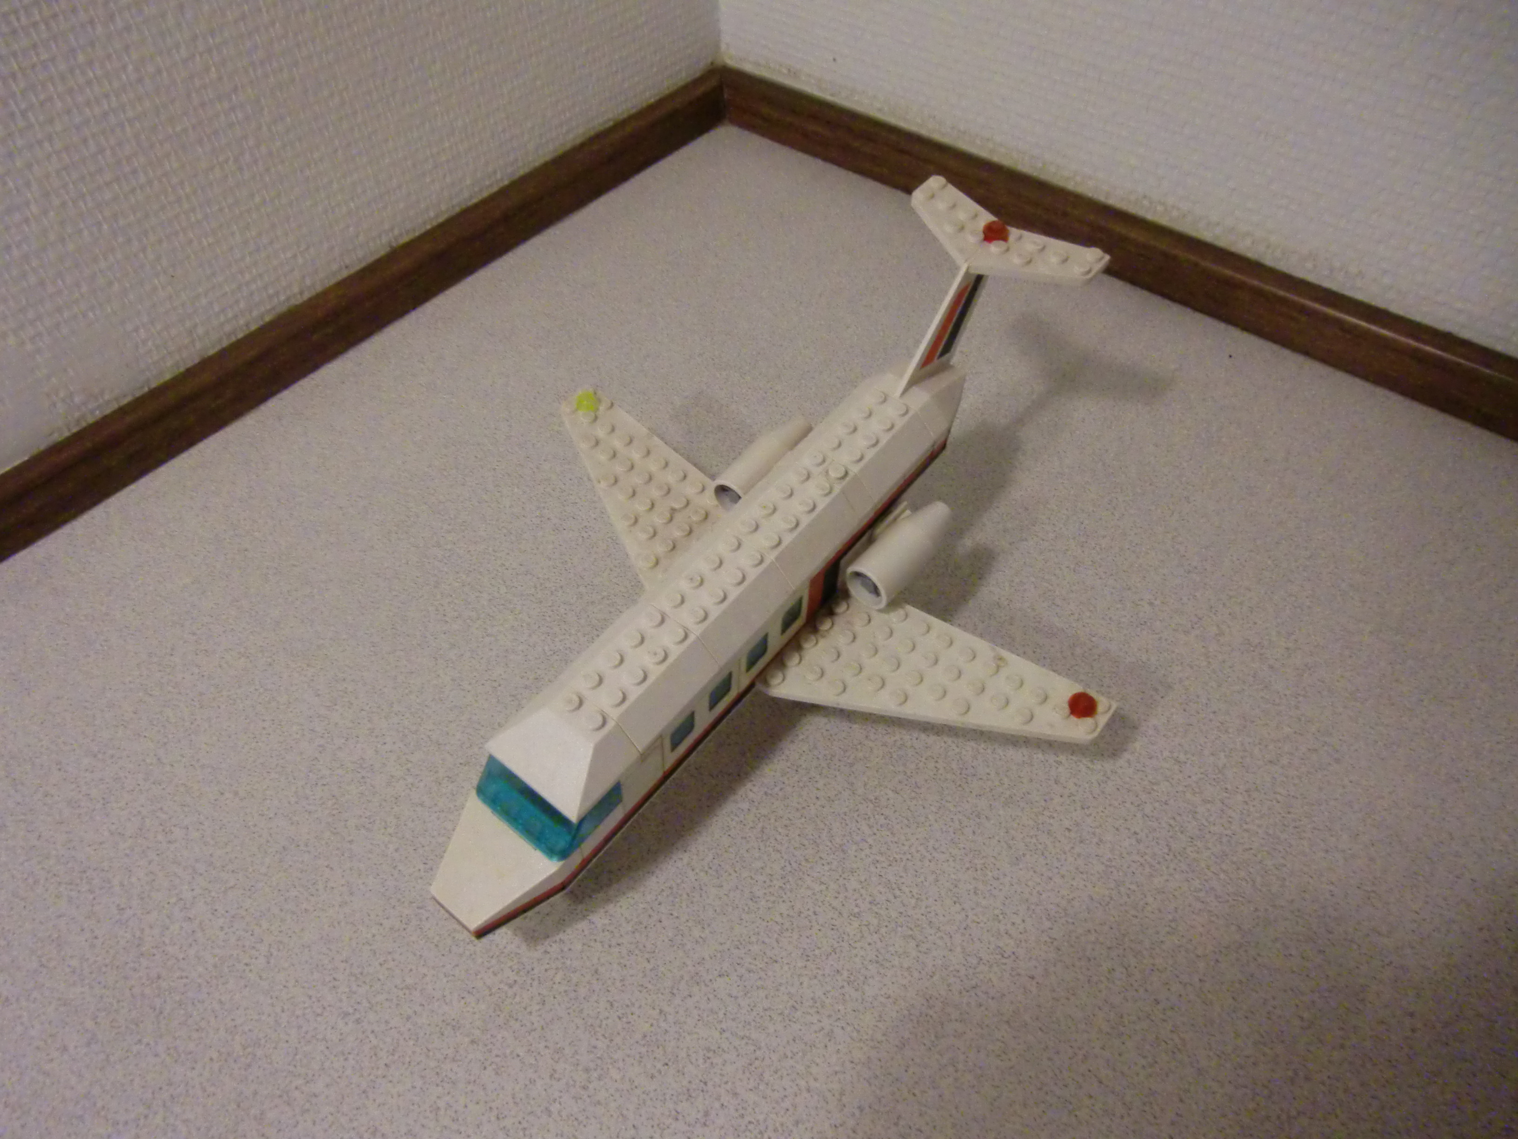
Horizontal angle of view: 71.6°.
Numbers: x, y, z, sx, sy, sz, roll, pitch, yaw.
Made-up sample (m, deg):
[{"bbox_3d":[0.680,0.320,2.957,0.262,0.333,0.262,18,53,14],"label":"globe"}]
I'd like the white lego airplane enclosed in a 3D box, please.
[{"bbox_3d":[0.004,-0.008,0.305,0.208,0.088,0.258,32,59,22],"label":"white lego airplane"}]

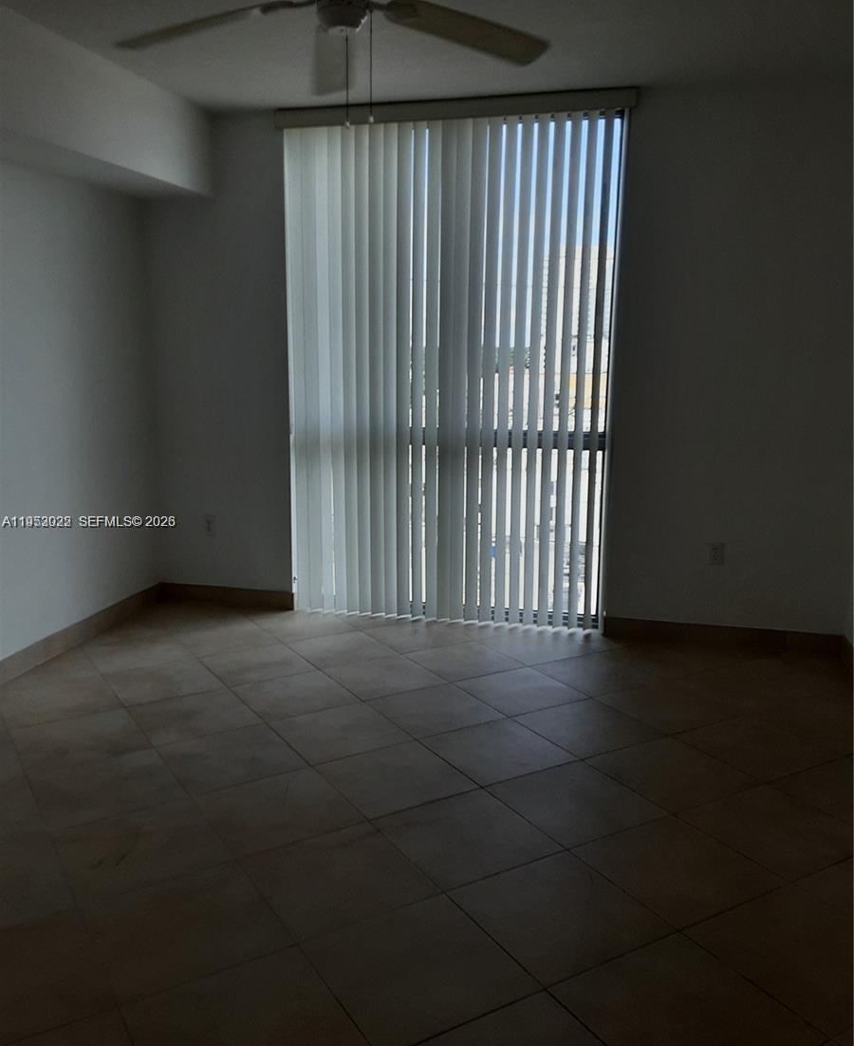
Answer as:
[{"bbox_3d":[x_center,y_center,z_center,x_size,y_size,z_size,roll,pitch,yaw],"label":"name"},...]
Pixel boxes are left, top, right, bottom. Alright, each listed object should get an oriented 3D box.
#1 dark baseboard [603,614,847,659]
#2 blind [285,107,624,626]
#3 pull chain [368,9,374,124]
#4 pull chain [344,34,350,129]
[{"bbox_3d":[1.565,0.607,4.738,1.216,0.104,0.015,3,11,13],"label":"dark baseboard"},{"bbox_3d":[0.093,-0.781,4.834,1.787,2.690,0.090,3,11,13],"label":"blind"},{"bbox_3d":[-0.156,-1.274,2.486,0.012,0.300,0.012,3,11,13],"label":"pull chain"},{"bbox_3d":[-0.225,-1.246,2.502,0.012,0.253,0.012,3,11,13],"label":"pull chain"}]

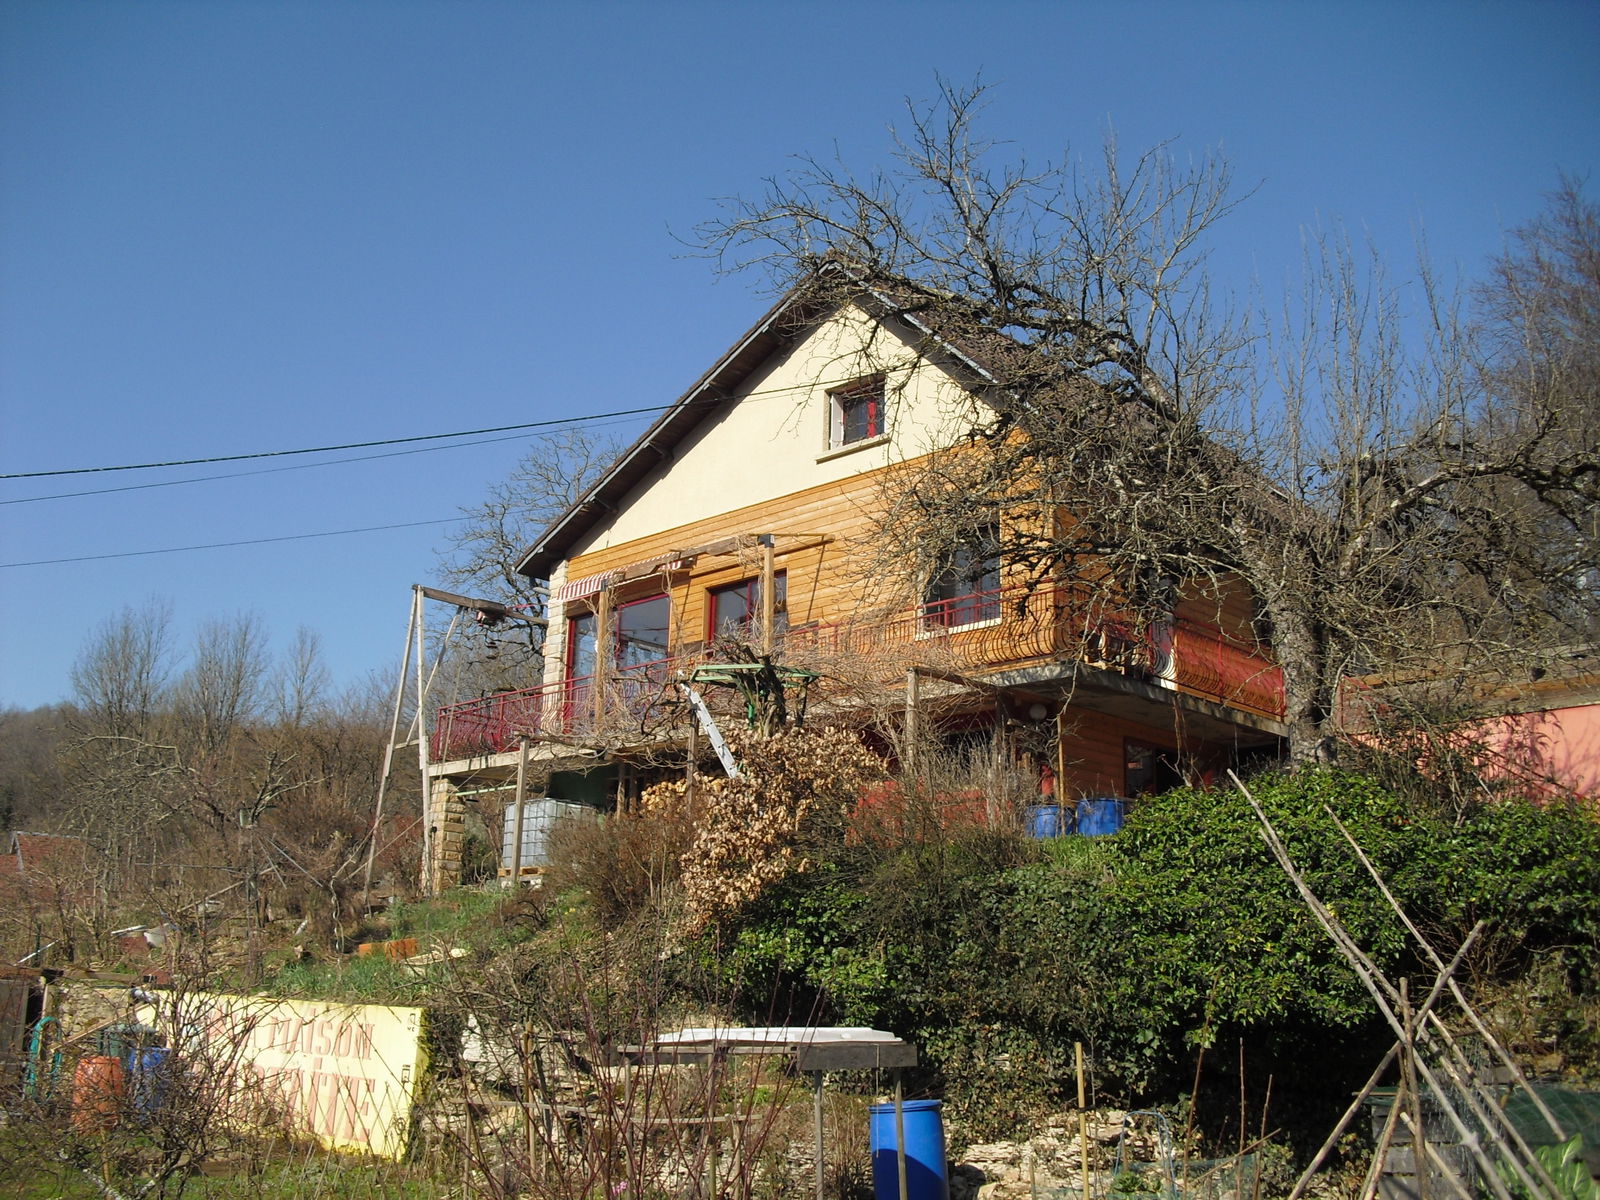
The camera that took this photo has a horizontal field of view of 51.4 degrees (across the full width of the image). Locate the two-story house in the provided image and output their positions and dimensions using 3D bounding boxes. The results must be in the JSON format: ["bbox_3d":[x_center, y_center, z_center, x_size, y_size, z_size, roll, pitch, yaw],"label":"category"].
[{"bbox_3d":[2.631,0.761,27.719,12.474,8.930,11.907,-12,-20,41],"label":"two-story house"}]

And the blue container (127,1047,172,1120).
[{"bbox_3d":[-8.446,6.296,21.600,0.580,0.920,0.580,-12,-20,41],"label":"blue container"}]

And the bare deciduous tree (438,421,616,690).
[{"bbox_3d":[-4.555,0.558,35.353,6.800,9.220,6.800,-12,-20,41],"label":"bare deciduous tree"}]

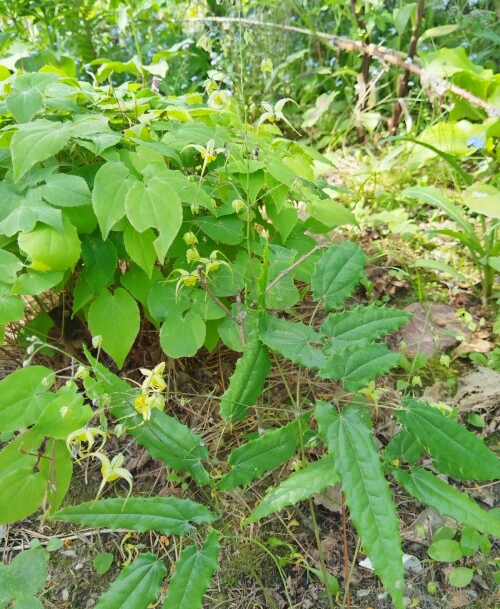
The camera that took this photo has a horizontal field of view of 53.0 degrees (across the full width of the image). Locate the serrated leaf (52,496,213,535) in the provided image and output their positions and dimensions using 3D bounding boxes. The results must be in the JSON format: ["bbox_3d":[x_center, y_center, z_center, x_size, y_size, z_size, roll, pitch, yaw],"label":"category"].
[{"bbox_3d":[-0.102,0.186,0.440,0.135,0.016,0.035,4,28,-4],"label":"serrated leaf"}]

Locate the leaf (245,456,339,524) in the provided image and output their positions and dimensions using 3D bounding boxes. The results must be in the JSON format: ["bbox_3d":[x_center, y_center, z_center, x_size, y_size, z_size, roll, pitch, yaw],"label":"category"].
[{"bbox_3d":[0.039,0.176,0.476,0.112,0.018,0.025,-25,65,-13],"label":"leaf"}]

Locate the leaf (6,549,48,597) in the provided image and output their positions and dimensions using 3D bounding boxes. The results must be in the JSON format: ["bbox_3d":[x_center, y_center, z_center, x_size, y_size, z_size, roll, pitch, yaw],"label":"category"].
[{"bbox_3d":[-0.208,0.252,0.470,0.039,0.010,0.042,14,39,24],"label":"leaf"}]

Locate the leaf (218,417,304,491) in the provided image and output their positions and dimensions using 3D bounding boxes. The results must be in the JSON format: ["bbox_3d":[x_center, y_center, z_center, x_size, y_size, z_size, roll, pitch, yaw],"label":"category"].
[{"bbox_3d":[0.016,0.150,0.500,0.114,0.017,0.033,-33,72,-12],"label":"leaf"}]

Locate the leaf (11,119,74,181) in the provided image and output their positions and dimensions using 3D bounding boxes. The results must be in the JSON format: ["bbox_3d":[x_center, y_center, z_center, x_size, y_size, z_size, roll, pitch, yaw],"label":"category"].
[{"bbox_3d":[-0.263,-0.186,0.610,0.067,0.022,0.089,35,83,23],"label":"leaf"}]

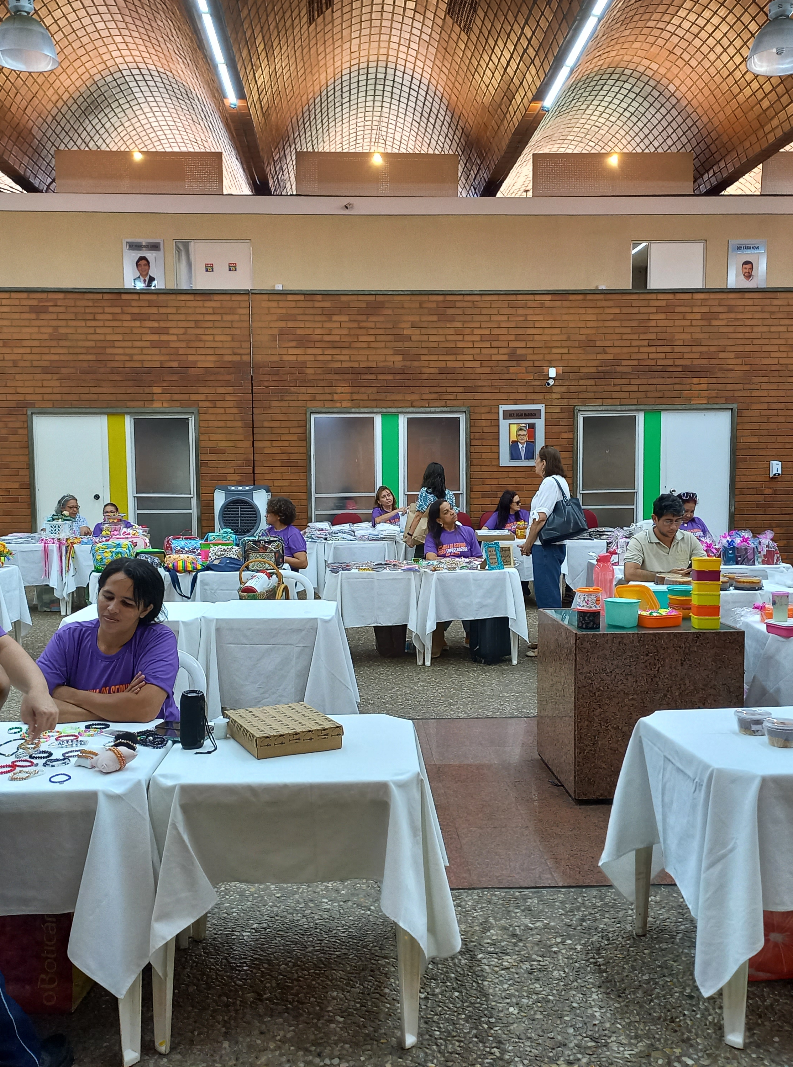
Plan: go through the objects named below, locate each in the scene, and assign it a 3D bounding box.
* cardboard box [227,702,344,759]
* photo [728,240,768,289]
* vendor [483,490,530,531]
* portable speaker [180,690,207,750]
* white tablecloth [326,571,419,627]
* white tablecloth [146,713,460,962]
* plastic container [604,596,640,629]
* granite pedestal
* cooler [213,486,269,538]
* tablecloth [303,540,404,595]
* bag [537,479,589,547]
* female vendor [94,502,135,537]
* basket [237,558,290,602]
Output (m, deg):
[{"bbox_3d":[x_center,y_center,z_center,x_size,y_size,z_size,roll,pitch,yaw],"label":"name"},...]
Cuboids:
[{"bbox_3d":[-0.335,0.574,3.006,0.247,0.061,0.331,-2,4,-25],"label":"cardboard box"},{"bbox_3d":[4.875,-3.707,14.287,0.550,0.740,0.040,-1,4,-3],"label":"photo"},{"bbox_3d":[1.221,0.129,11.286,0.520,1.217,0.750,-2,5,-26],"label":"vendor"},{"bbox_3d":[-0.584,0.533,2.946,0.072,0.155,0.072,0,4,0],"label":"portable speaker"},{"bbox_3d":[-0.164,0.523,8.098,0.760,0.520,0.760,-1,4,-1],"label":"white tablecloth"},{"bbox_3d":[-0.255,0.846,2.930,0.810,0.495,0.820,-1,5,-1],"label":"white tablecloth"},{"bbox_3d":[1.038,0.361,4.715,0.130,0.120,0.120,3,6,35],"label":"plastic container"},{"bbox_3d":[1.157,0.808,5.012,0.770,0.780,0.725,-1,4,-5],"label":"granite pedestal"},{"bbox_3d":[-1.755,0.055,11.550,0.600,1.200,0.430,-1,5,-3],"label":"cooler"},{"bbox_3d":[-0.360,0.333,9.820,0.870,0.555,0.840,-1,5,-3],"label":"tablecloth"},{"bbox_3d":[1.291,-0.168,7.955,0.370,0.460,0.170,-11,5,-2],"label":"bag"},{"bbox_3d":[-3.067,0.204,11.267,0.480,1.130,0.750,-1,4,-8],"label":"female vendor"},{"bbox_3d":[-0.840,0.384,6.400,0.320,0.440,0.290,-1,5,-6],"label":"basket"}]

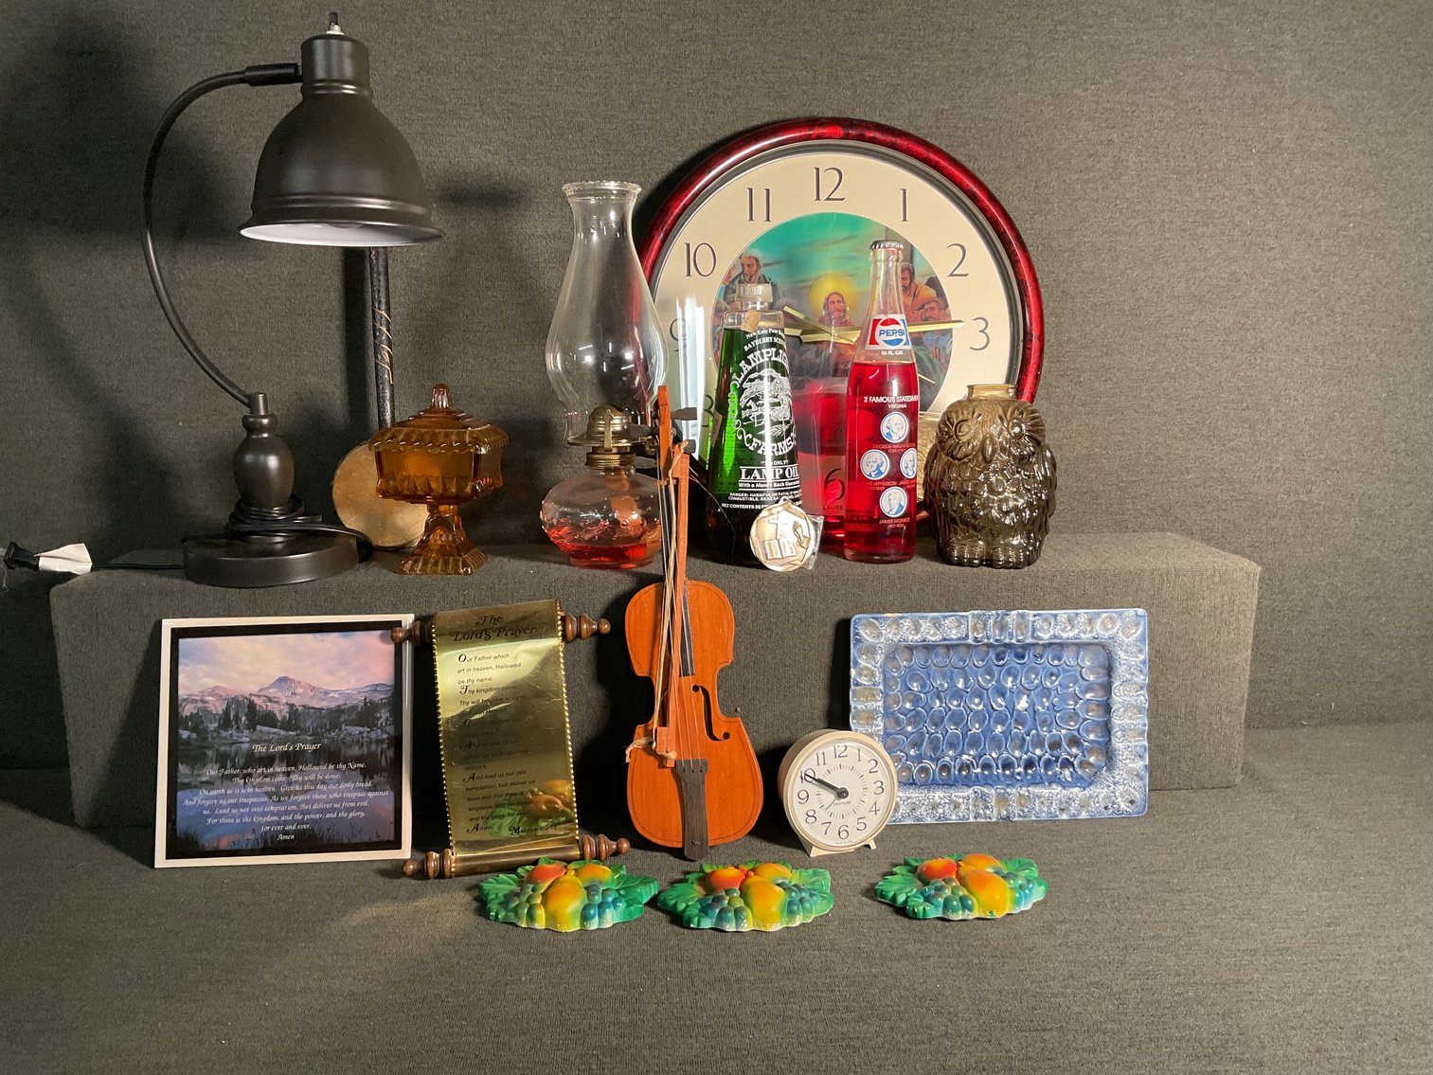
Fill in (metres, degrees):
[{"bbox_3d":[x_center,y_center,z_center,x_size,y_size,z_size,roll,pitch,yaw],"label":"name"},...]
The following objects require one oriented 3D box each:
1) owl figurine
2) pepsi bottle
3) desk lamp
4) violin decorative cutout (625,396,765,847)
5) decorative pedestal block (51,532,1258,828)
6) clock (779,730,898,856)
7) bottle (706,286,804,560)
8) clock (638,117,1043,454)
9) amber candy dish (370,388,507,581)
[{"bbox_3d":[0.251,-0.058,1.093,0.116,0.157,0.100,1,11,6],"label":"owl figurine"},{"bbox_3d":[0.152,-0.123,1.094,0.067,0.285,0.067,-3,11,-12],"label":"pepsi bottle"},{"bbox_3d":[-0.360,-0.202,1.032,0.249,0.470,0.180,-1,10,-4],"label":"desk lamp"},{"bbox_3d":[-0.033,0.064,1.008,0.113,0.395,0.045,-4,-8,-2],"label":"violin decorative cutout"},{"bbox_3d":[-0.042,0.121,1.138,1.035,0.209,0.179,-1,10,-4],"label":"decorative pedestal block"},{"bbox_3d":[0.096,0.204,0.980,0.096,0.101,0.060,-3,1,-14],"label":"clock"},{"bbox_3d":[0.033,-0.107,1.114,0.085,0.249,0.085,0,10,0],"label":"bottle"},{"bbox_3d":[0.113,-0.193,1.150,0.408,0.408,0.048,-1,3,-4],"label":"clock"},{"bbox_3d":[-0.247,-0.053,1.072,0.103,0.161,0.103,0,10,0],"label":"amber candy dish"}]

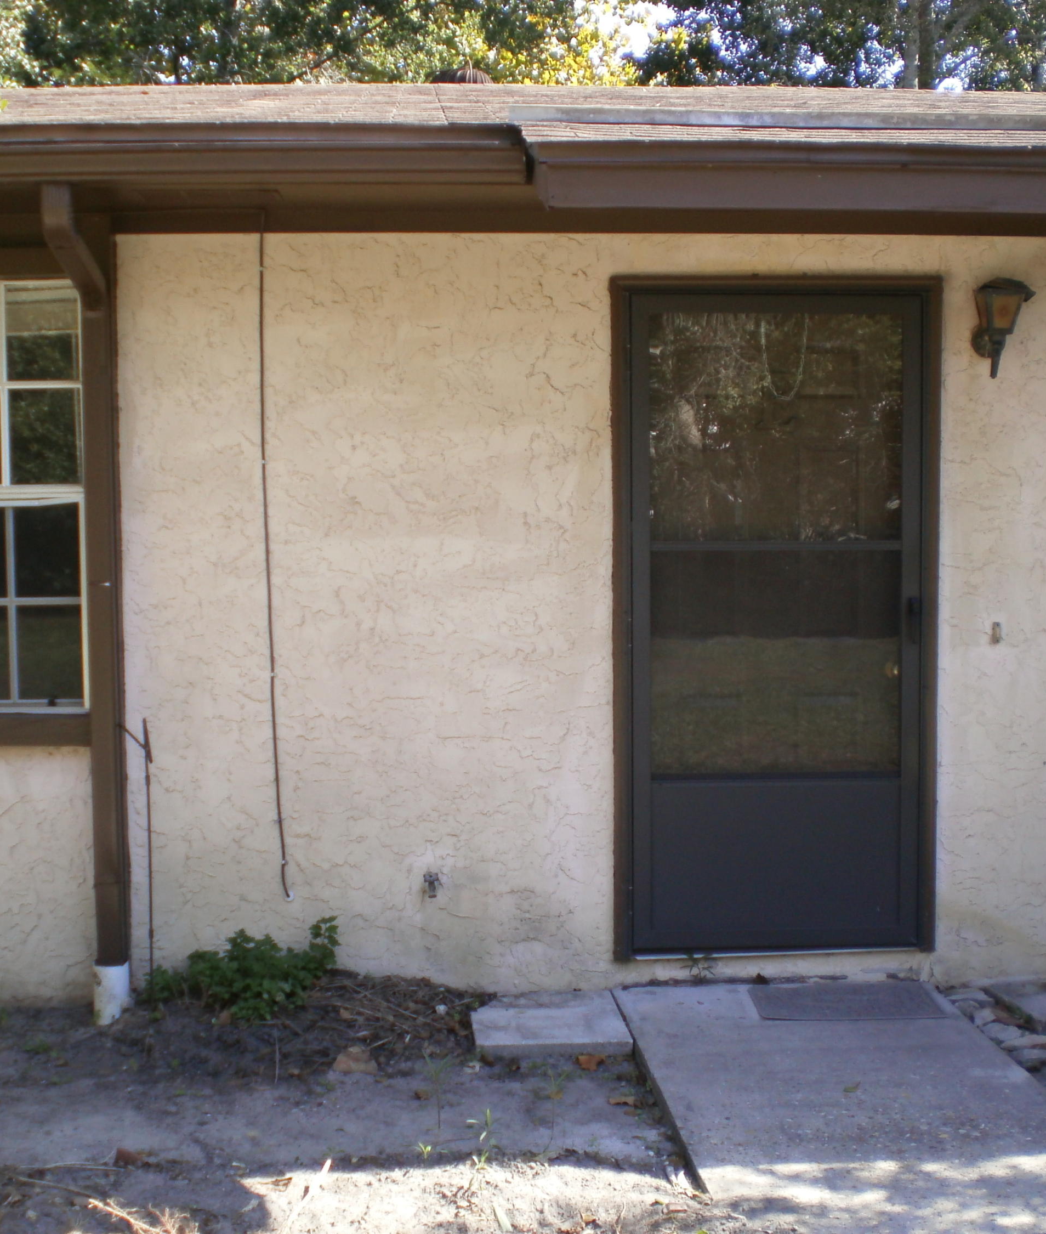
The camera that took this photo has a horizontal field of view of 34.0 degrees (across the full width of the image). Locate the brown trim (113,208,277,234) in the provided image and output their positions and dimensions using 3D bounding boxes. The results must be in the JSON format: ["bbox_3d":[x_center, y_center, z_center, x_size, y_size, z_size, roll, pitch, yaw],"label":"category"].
[{"bbox_3d":[-0.965,-1.170,5.035,0.485,0.085,0.030,-1,3,-3],"label":"brown trim"}]

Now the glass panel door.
[{"bbox_3d":[0.775,0.027,5.206,0.895,2.000,0.045,-1,3,-3],"label":"glass panel door"}]

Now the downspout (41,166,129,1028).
[{"bbox_3d":[-1.207,0.033,4.784,0.110,2.350,0.570,-1,3,-3],"label":"downspout"}]

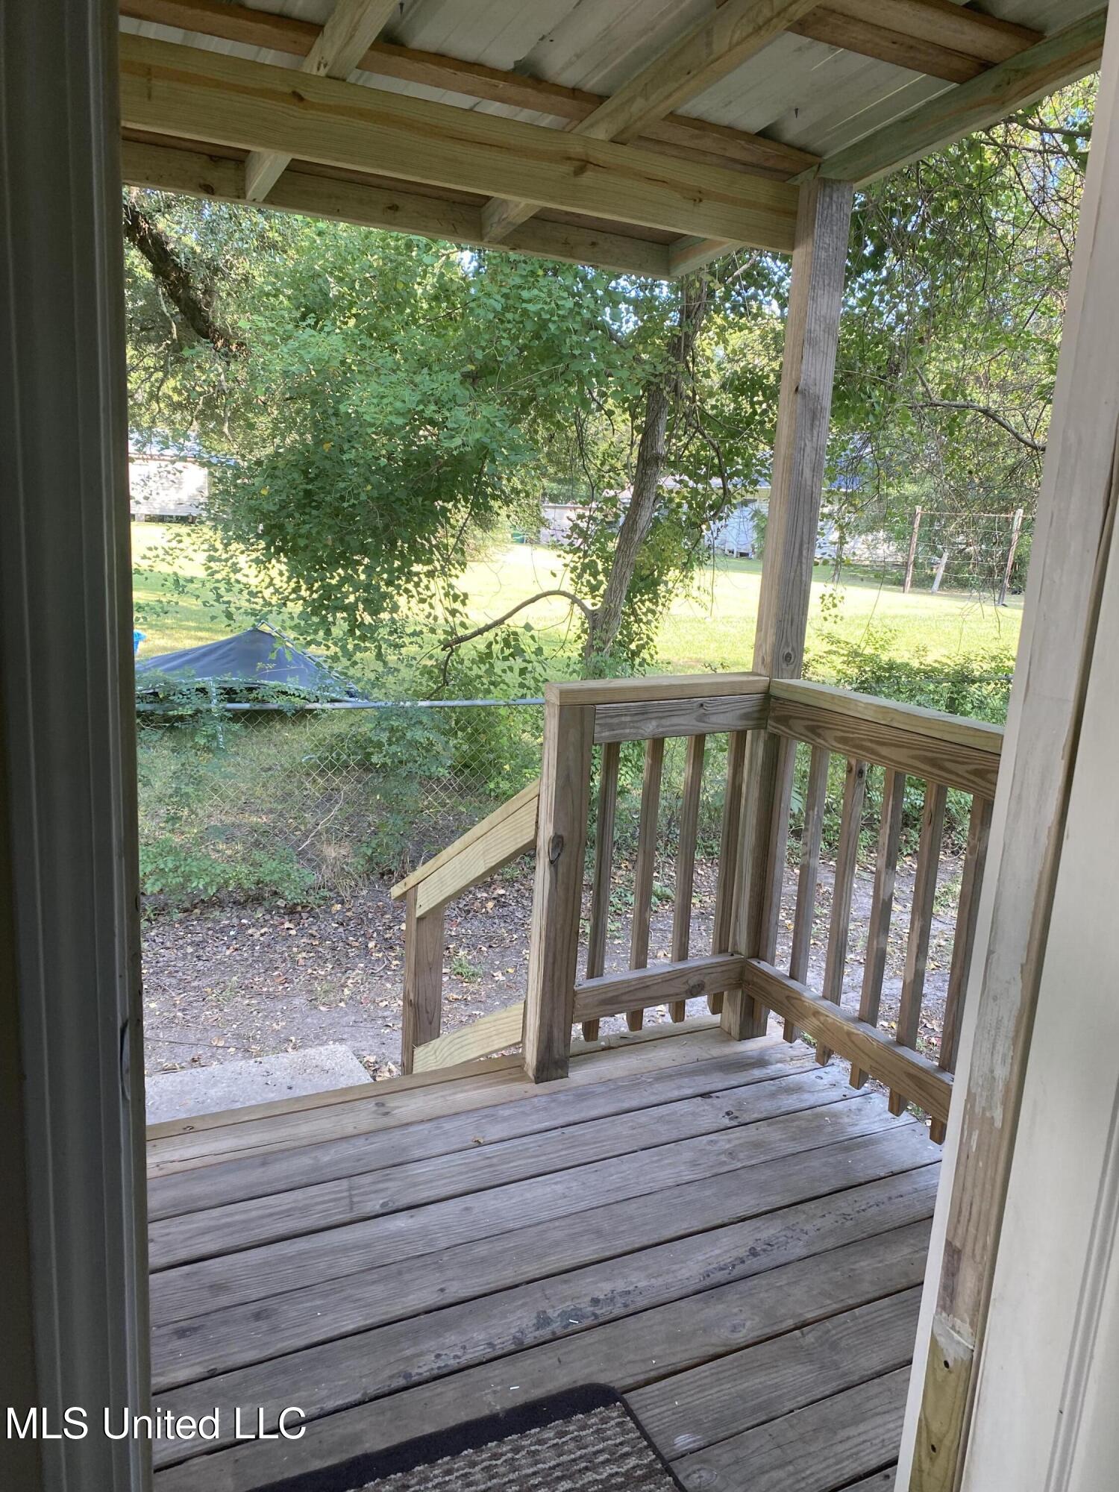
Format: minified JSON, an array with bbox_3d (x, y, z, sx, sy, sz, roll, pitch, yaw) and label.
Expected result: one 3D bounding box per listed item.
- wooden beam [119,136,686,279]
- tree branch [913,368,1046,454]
[{"bbox_3d":[-0.477,-1.324,2.752,1.820,0.088,0.038,-3,13,-27],"label":"wooden beam"},{"bbox_3d":[2.828,-2.243,7.500,0.950,0.500,0.400,7,13,19],"label":"tree branch"}]

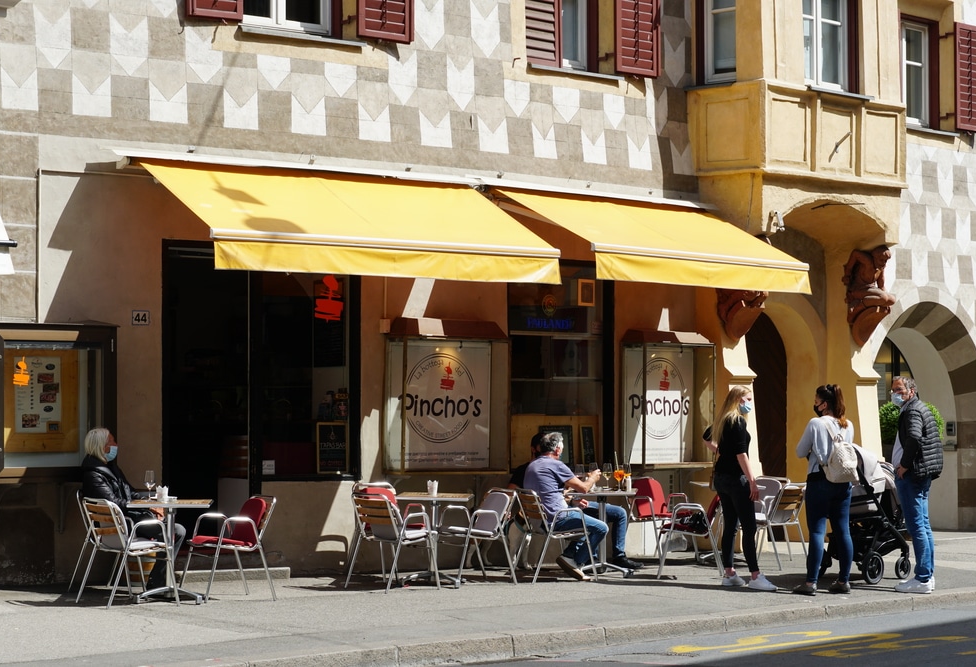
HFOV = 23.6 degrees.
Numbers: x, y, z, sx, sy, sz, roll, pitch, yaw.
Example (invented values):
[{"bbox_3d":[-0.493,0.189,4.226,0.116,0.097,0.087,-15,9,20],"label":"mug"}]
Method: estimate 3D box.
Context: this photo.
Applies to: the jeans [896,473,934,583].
[{"bbox_3d":[3.461,1.549,18.914,0.270,0.930,0.360,-1,-2,30],"label":"jeans"}]

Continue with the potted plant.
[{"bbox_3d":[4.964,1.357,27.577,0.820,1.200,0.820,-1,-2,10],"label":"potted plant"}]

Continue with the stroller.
[{"bbox_3d":[3.158,1.555,19.855,0.600,1.100,0.950,-1,-2,34],"label":"stroller"}]

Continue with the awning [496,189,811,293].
[{"bbox_3d":[1.659,-0.869,22.743,1.253,0.925,3.593,-2,-2,40],"label":"awning"}]

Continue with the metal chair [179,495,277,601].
[{"bbox_3d":[-2.036,1.688,18.331,0.580,0.790,0.570,0,-2,-22],"label":"metal chair"}]

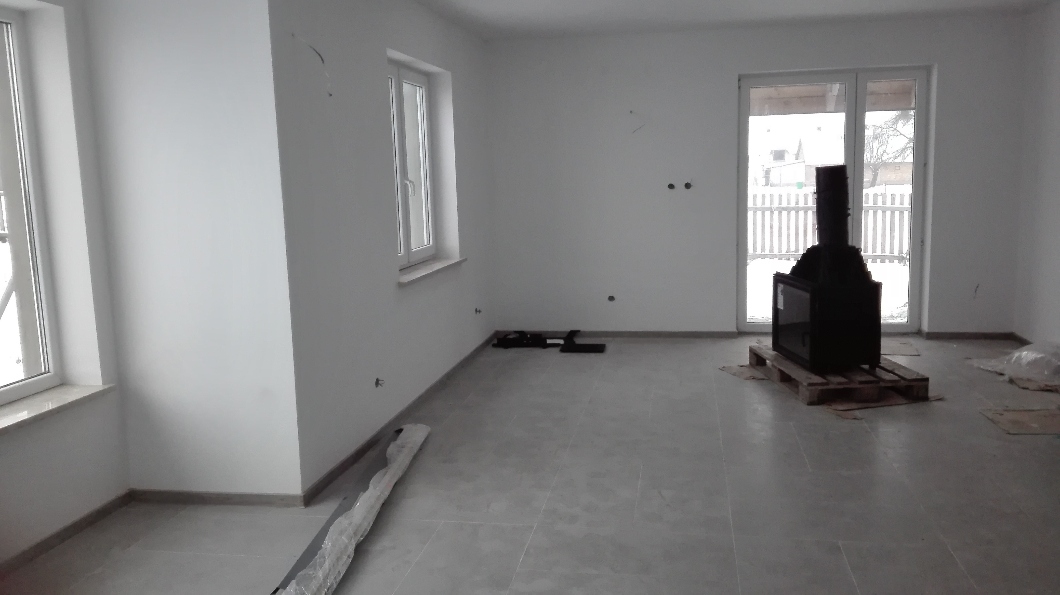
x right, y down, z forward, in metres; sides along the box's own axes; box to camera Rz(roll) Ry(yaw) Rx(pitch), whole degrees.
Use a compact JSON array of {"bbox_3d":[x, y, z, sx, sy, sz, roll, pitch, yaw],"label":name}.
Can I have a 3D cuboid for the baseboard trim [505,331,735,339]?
[{"bbox_3d":[0.834,0.362,7.373,2.320,0.077,0.020,0,9,10],"label":"baseboard trim"}]

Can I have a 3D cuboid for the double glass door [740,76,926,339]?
[{"bbox_3d":[2.796,-0.862,7.114,1.649,2.422,0.090,0,9,10],"label":"double glass door"}]

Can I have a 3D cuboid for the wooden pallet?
[{"bbox_3d":[2.253,0.549,5.705,0.810,0.146,1.140,-2,9,-3],"label":"wooden pallet"}]

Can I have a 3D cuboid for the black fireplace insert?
[{"bbox_3d":[2.181,-0.239,5.621,0.455,1.440,0.720,-3,9,-5],"label":"black fireplace insert"}]

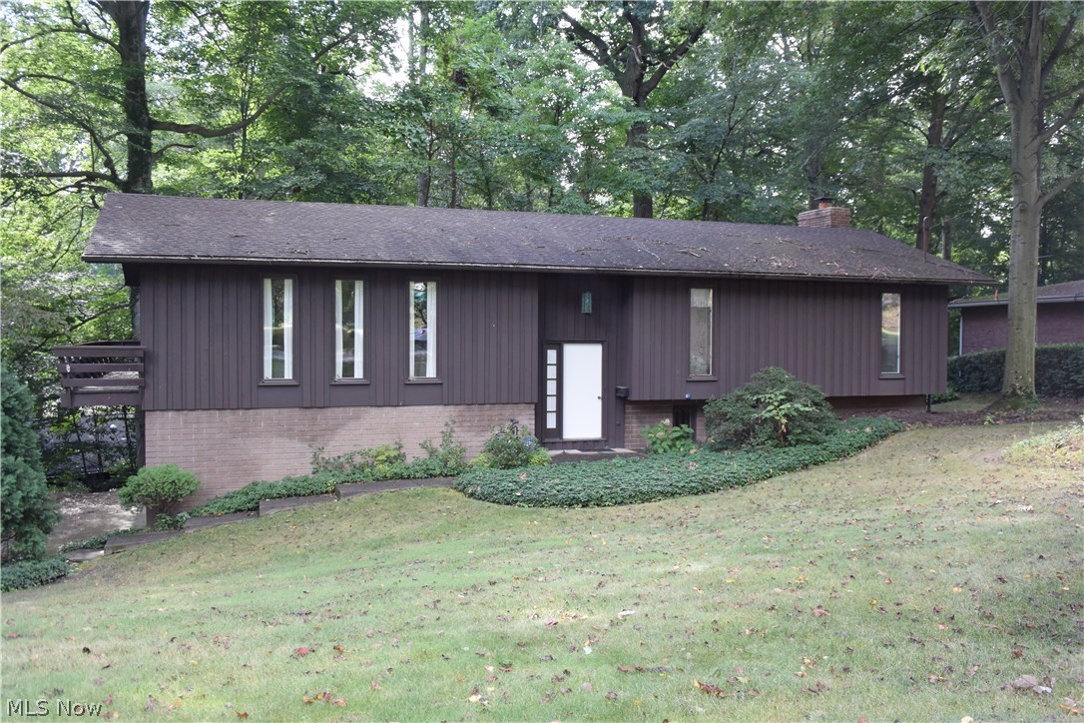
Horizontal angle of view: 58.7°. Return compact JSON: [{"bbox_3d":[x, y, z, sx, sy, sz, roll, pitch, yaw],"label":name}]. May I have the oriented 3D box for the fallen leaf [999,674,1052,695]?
[{"bbox_3d":[2.224,1.471,4.435,0.210,0.050,0.150,-6,-2,0],"label":"fallen leaf"}]

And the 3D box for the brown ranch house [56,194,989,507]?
[{"bbox_3d":[-0.381,-0.607,24.159,20.220,6.850,9.720,0,2,-19],"label":"brown ranch house"}]

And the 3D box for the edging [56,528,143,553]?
[{"bbox_3d":[-7.072,2.911,15.535,1.200,0.250,0.450,0,2,-19],"label":"edging"}]

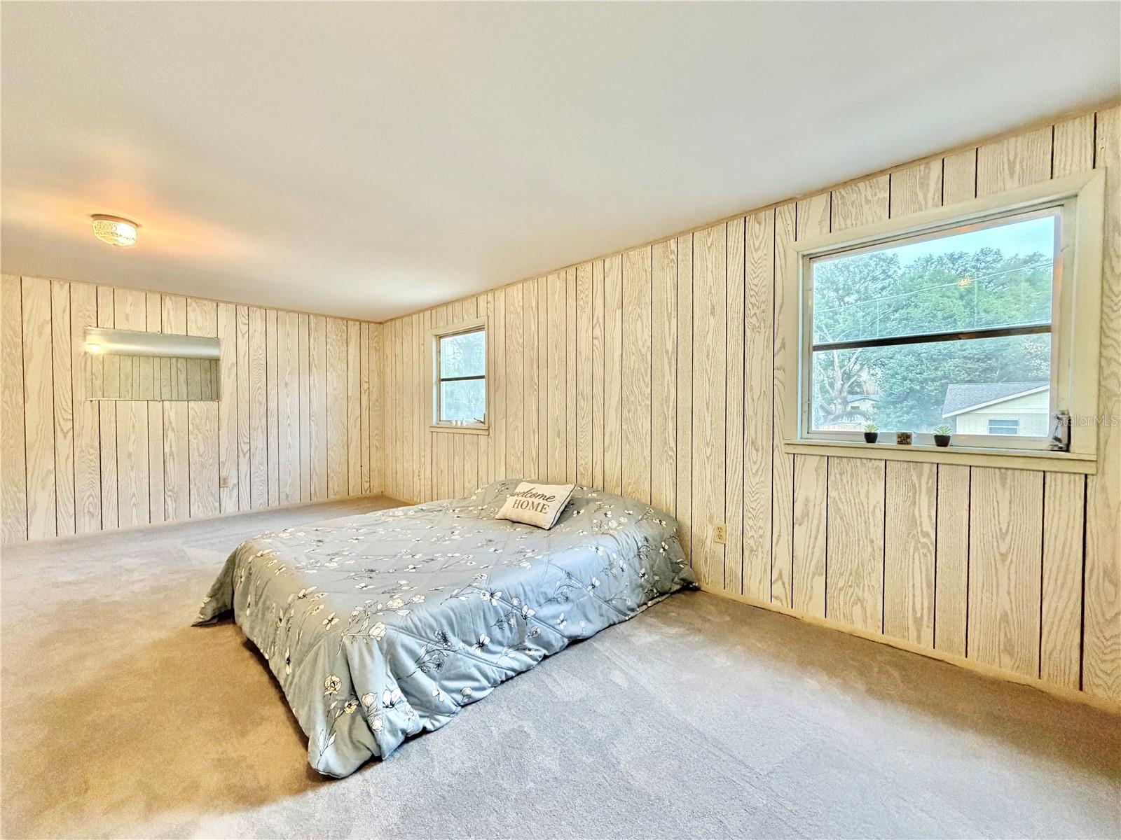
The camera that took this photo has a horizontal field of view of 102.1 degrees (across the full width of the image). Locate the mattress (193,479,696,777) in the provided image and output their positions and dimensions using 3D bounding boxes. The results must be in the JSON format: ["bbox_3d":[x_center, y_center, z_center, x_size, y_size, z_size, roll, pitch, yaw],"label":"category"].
[{"bbox_3d":[-0.501,0.785,2.541,1.561,0.450,2.071,1,2,45],"label":"mattress"}]

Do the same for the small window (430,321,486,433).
[{"bbox_3d":[-1.017,-0.406,4.509,1.071,1.076,0.100,1,2,45],"label":"small window"}]

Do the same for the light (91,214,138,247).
[{"bbox_3d":[-2.500,-1.063,2.549,0.195,0.122,0.195,1,2,45],"label":"light"}]

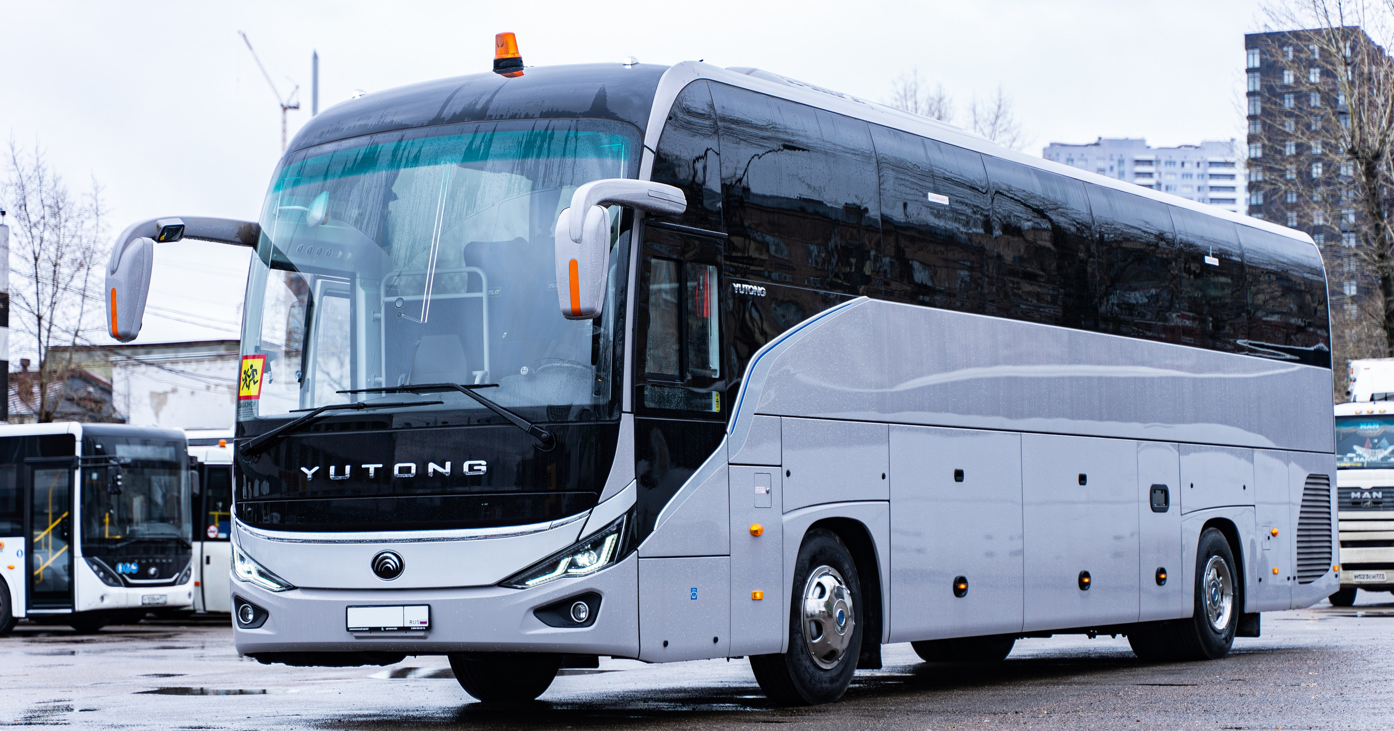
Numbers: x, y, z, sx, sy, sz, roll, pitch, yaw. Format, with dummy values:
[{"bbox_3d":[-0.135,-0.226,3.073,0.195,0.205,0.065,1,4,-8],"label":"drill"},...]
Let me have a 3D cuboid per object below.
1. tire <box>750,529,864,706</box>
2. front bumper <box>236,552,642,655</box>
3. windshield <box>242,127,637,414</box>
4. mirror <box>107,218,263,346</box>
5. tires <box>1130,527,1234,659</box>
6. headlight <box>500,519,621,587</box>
[{"bbox_3d":[0.617,1.441,15.608,0.300,1.030,1.030,-3,-4,31],"label":"tire"},{"bbox_3d":[-1.492,1.264,14.209,2.550,0.550,0.430,-3,-4,31],"label":"front bumper"},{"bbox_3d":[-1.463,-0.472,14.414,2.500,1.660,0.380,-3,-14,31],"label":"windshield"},{"bbox_3d":[-2.805,-0.451,14.910,0.370,0.720,1.180,-3,-4,31],"label":"mirror"},{"bbox_3d":[3.748,1.757,21.048,0.630,1.030,1.030,-3,-4,31],"label":"tires"},{"bbox_3d":[-0.678,0.956,13.748,0.620,0.370,0.260,-2,-4,19],"label":"headlight"}]

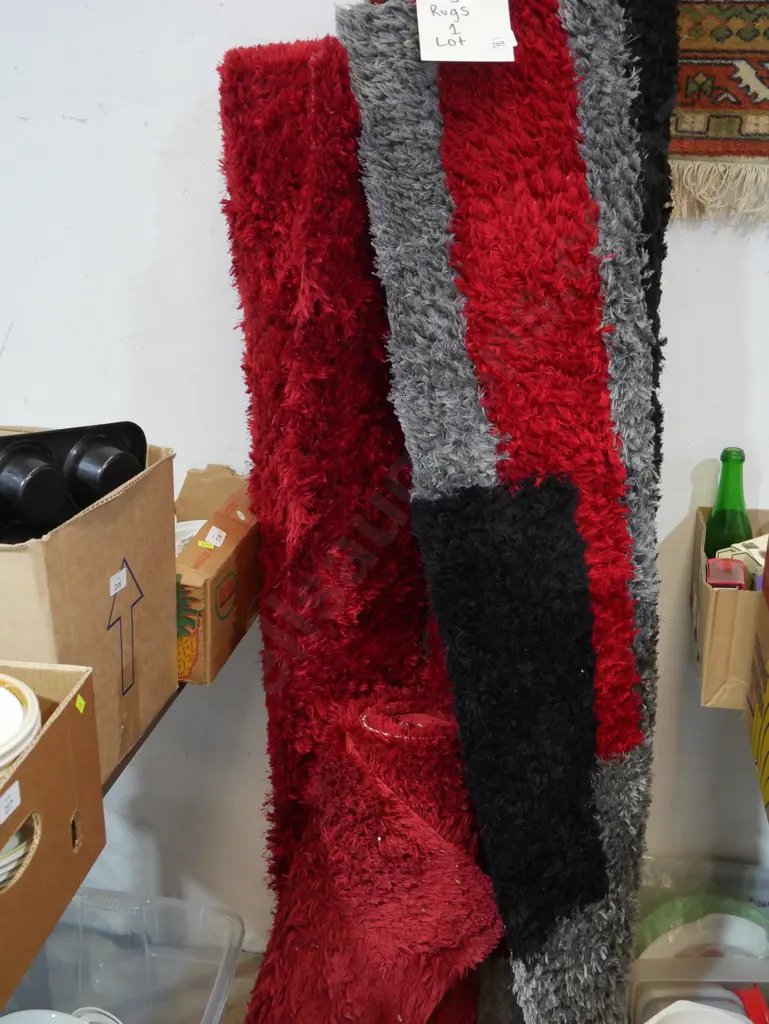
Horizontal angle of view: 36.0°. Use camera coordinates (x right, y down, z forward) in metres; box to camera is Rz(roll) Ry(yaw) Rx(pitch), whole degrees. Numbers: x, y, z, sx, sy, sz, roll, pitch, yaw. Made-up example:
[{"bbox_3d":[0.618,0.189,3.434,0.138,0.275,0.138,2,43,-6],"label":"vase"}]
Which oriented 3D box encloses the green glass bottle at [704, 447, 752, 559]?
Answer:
[{"bbox_3d":[0.442,0.030,1.523,0.065,0.222,0.065,0,12,0],"label":"green glass bottle"}]

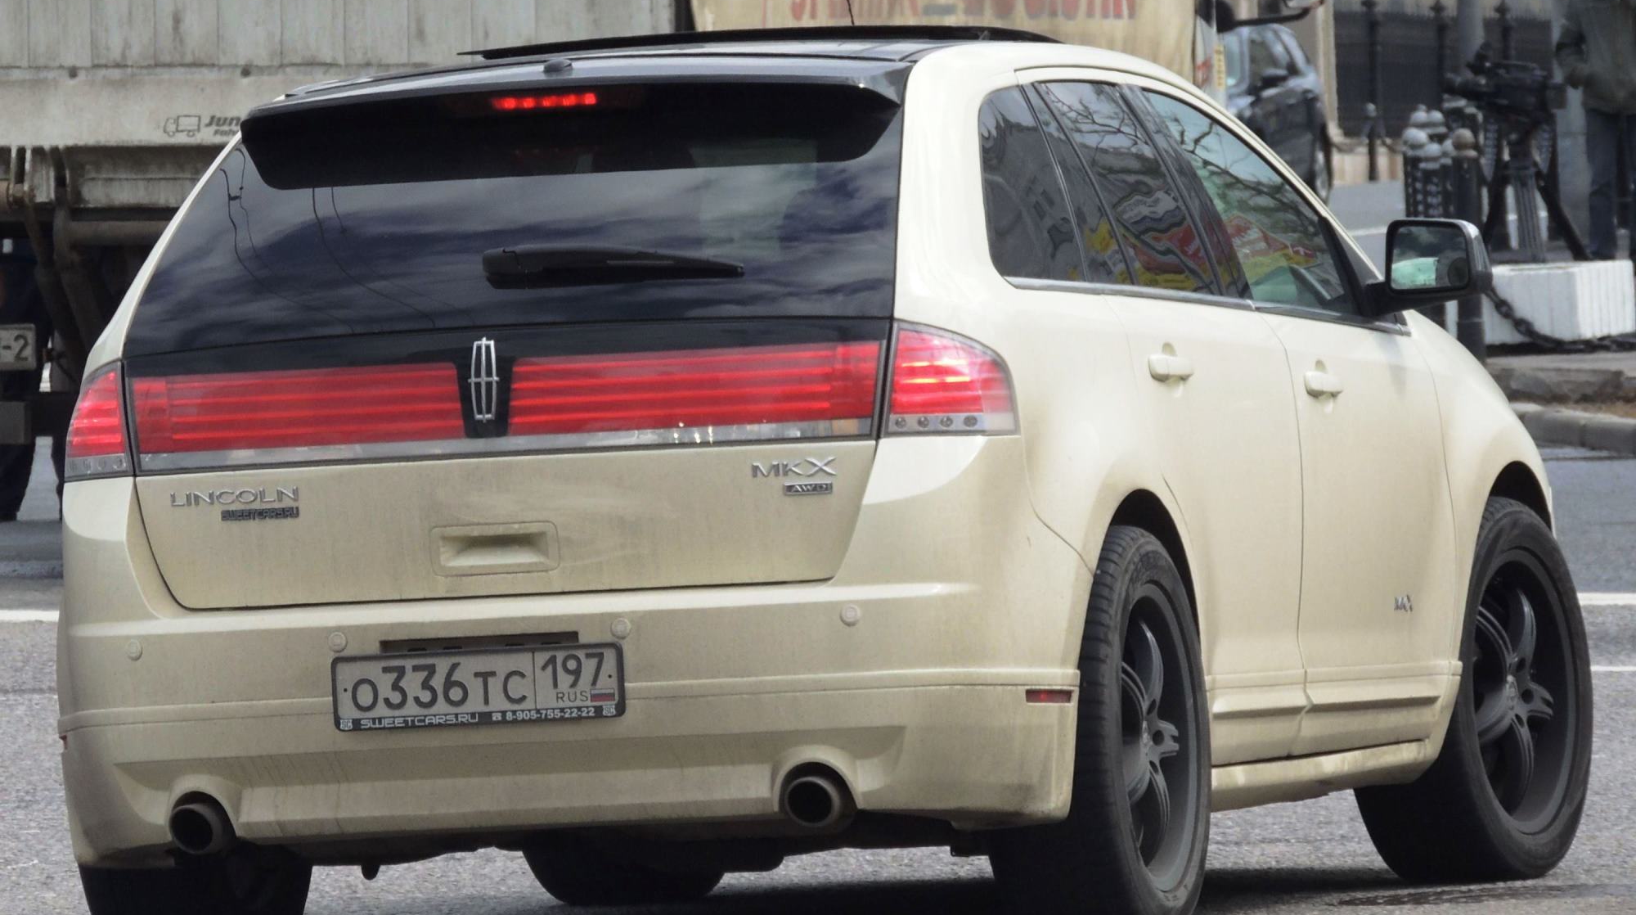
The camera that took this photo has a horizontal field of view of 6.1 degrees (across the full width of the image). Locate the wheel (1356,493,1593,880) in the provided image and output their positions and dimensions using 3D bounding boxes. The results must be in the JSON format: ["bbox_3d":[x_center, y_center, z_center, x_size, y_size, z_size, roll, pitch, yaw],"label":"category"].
[{"bbox_3d":[1.280,0.458,30.230,0.255,0.757,0.757,-3,0,24],"label":"wheel"}]

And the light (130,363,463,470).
[{"bbox_3d":[-0.913,-0.071,27.103,0.635,0.163,0.110,-3,0,21],"label":"light"}]

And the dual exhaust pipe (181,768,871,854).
[{"bbox_3d":[-0.529,0.624,27.022,1.240,0.100,0.200,-3,0,16],"label":"dual exhaust pipe"}]

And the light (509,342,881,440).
[{"bbox_3d":[-0.217,-0.103,26.902,0.650,0.160,0.110,-3,0,11],"label":"light"}]

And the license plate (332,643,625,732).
[{"bbox_3d":[-0.591,0.400,26.734,0.530,0.131,0.020,-3,0,16],"label":"license plate"}]

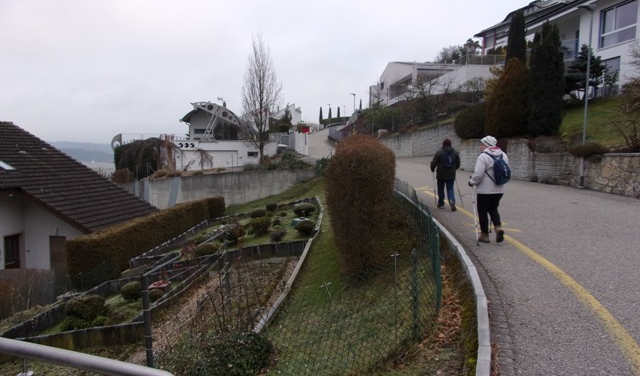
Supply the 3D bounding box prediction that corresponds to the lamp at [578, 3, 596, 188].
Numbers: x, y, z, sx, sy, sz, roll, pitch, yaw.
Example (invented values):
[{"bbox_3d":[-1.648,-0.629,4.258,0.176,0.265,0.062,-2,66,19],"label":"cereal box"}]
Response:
[{"bbox_3d":[8.713,-3.057,15.400,0.550,6.050,0.200,1,4,-5],"label":"lamp"}]

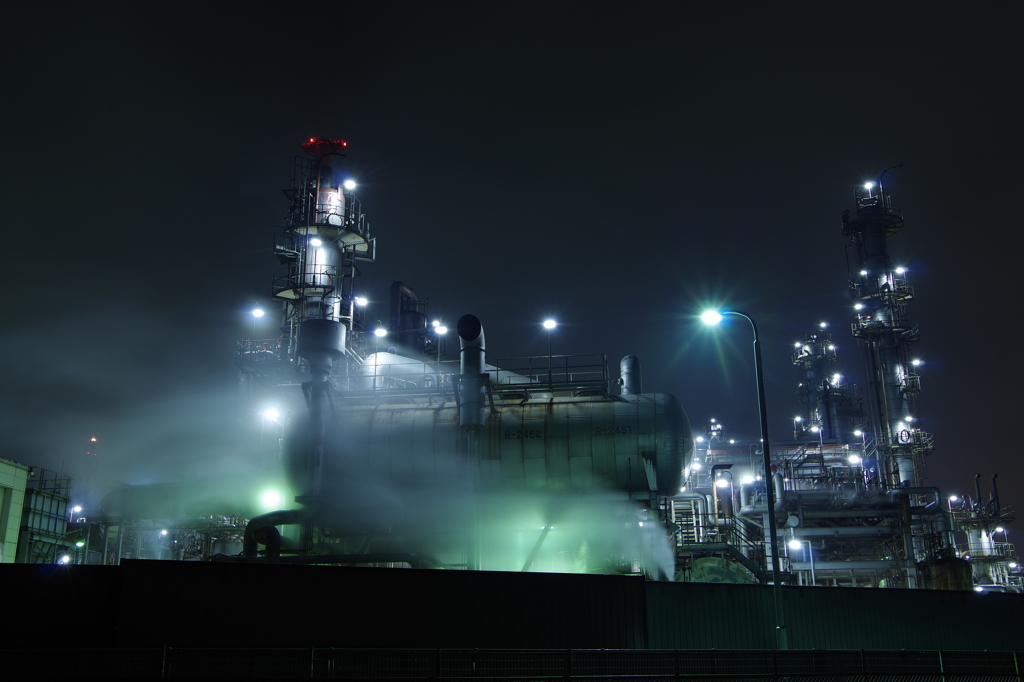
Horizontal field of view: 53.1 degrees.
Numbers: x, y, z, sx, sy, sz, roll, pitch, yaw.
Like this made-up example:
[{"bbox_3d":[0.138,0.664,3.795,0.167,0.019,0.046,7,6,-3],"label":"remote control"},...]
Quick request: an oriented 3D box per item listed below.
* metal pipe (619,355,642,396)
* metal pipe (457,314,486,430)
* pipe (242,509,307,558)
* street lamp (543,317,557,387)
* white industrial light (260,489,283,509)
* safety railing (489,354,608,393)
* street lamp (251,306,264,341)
[{"bbox_3d":[4.734,1.412,40.533,0.840,1.449,1.000,-3,-18,7],"label":"metal pipe"},{"bbox_3d":[-1.506,1.166,38.472,0.910,4.098,1.250,-3,-18,7],"label":"metal pipe"},{"bbox_3d":[-8.897,7.263,38.454,1.877,1.677,1.400,-3,-18,7],"label":"pipe"},{"bbox_3d":[1.504,0.465,40.022,0.450,2.716,0.550,-3,-18,7],"label":"street lamp"},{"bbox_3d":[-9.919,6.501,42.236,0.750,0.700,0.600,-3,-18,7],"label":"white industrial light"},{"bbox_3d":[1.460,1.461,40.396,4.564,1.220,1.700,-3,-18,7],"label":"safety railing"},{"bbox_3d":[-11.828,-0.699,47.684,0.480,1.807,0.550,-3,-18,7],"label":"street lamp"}]

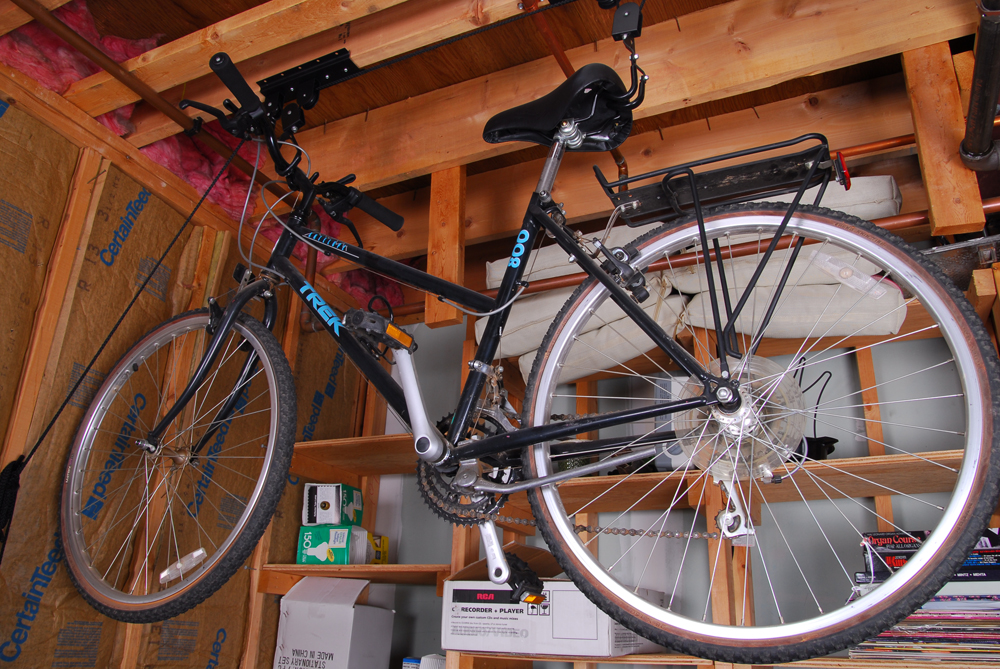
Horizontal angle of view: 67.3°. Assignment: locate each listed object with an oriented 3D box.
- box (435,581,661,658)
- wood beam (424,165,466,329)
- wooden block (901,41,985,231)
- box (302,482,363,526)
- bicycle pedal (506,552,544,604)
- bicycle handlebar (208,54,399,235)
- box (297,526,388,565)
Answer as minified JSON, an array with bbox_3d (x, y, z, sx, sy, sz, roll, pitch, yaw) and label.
[{"bbox_3d":[0.145,0.751,1.976,0.425,0.160,0.460,-7,-24,21],"label":"box"},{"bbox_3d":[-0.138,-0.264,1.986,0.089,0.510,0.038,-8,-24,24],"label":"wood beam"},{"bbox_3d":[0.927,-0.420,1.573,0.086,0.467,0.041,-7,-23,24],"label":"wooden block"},{"bbox_3d":[-0.495,0.524,2.274,0.135,0.120,0.125,-8,-24,24],"label":"box"},{"bbox_3d":[0.027,0.387,1.201,0.095,0.030,0.080,36,-2,33],"label":"bicycle pedal"},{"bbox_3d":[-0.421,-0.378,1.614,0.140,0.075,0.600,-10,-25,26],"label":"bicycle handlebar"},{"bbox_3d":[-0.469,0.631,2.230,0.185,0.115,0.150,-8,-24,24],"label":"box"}]

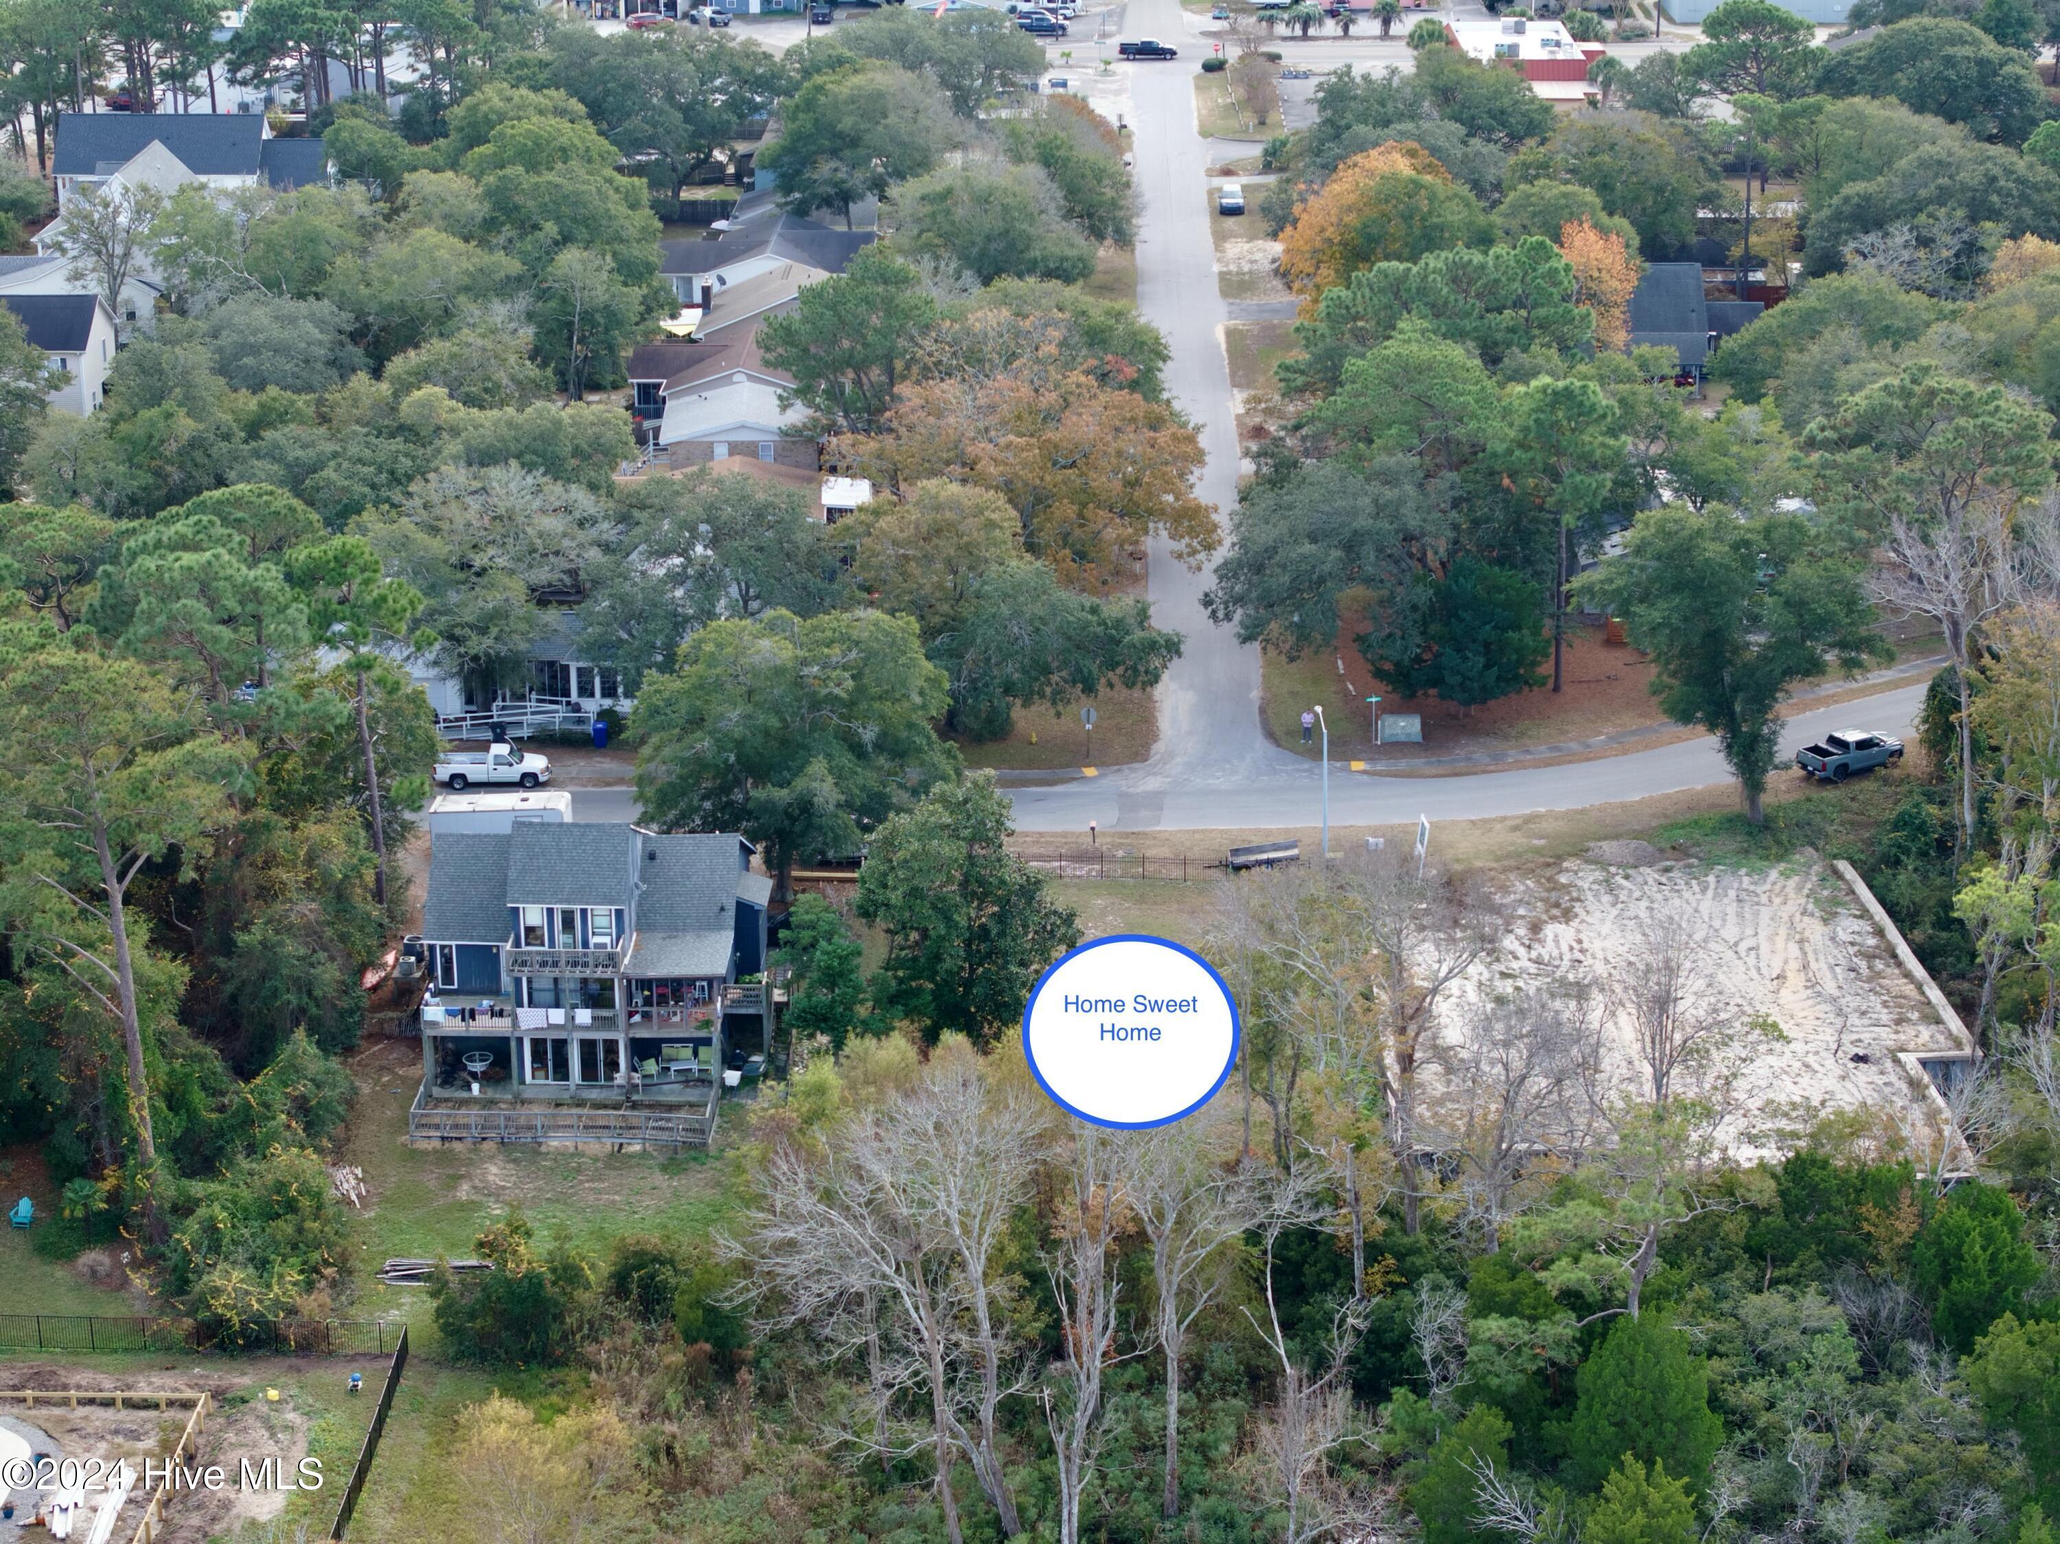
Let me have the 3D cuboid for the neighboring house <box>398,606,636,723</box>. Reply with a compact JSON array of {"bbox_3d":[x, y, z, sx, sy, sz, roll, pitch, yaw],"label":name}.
[{"bbox_3d":[-25.470,-6.100,210.670,13.200,4.700,9.500,0,18,1],"label":"neighboring house"}]

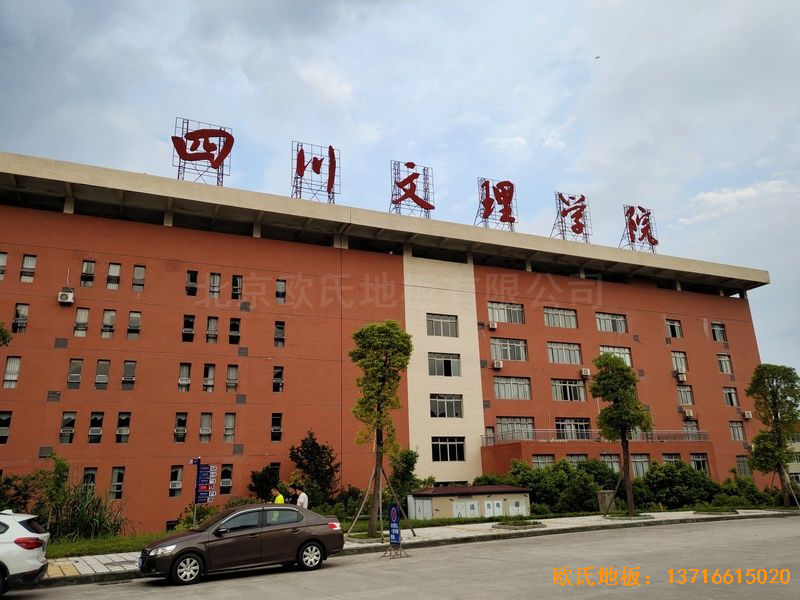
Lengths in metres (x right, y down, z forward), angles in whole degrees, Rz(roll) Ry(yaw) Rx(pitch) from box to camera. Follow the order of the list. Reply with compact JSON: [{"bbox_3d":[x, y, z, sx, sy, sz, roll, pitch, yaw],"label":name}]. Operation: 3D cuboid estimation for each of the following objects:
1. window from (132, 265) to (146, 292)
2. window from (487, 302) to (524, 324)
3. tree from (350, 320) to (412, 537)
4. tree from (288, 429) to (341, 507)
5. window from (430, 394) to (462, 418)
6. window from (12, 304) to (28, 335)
[{"bbox_3d":[-18.353,-1.519,42.347,0.729,1.980,0.160,5,-18,-22],"label":"window"},{"bbox_3d":[10.169,1.284,57.160,3.891,2.000,0.200,5,-18,-22],"label":"window"},{"bbox_3d":[-0.657,4.353,21.330,2.250,7.470,2.250,-2,-17,-1],"label":"tree"},{"bbox_3d":[-4.250,8.600,29.800,2.550,4.300,2.500,5,-18,-22],"label":"tree"},{"bbox_3d":[3.800,8.610,48.666,2.865,1.871,0.150,6,-19,-22],"label":"window"},{"bbox_3d":[-24.324,1.202,38.577,0.707,1.955,0.150,6,-19,-22],"label":"window"}]

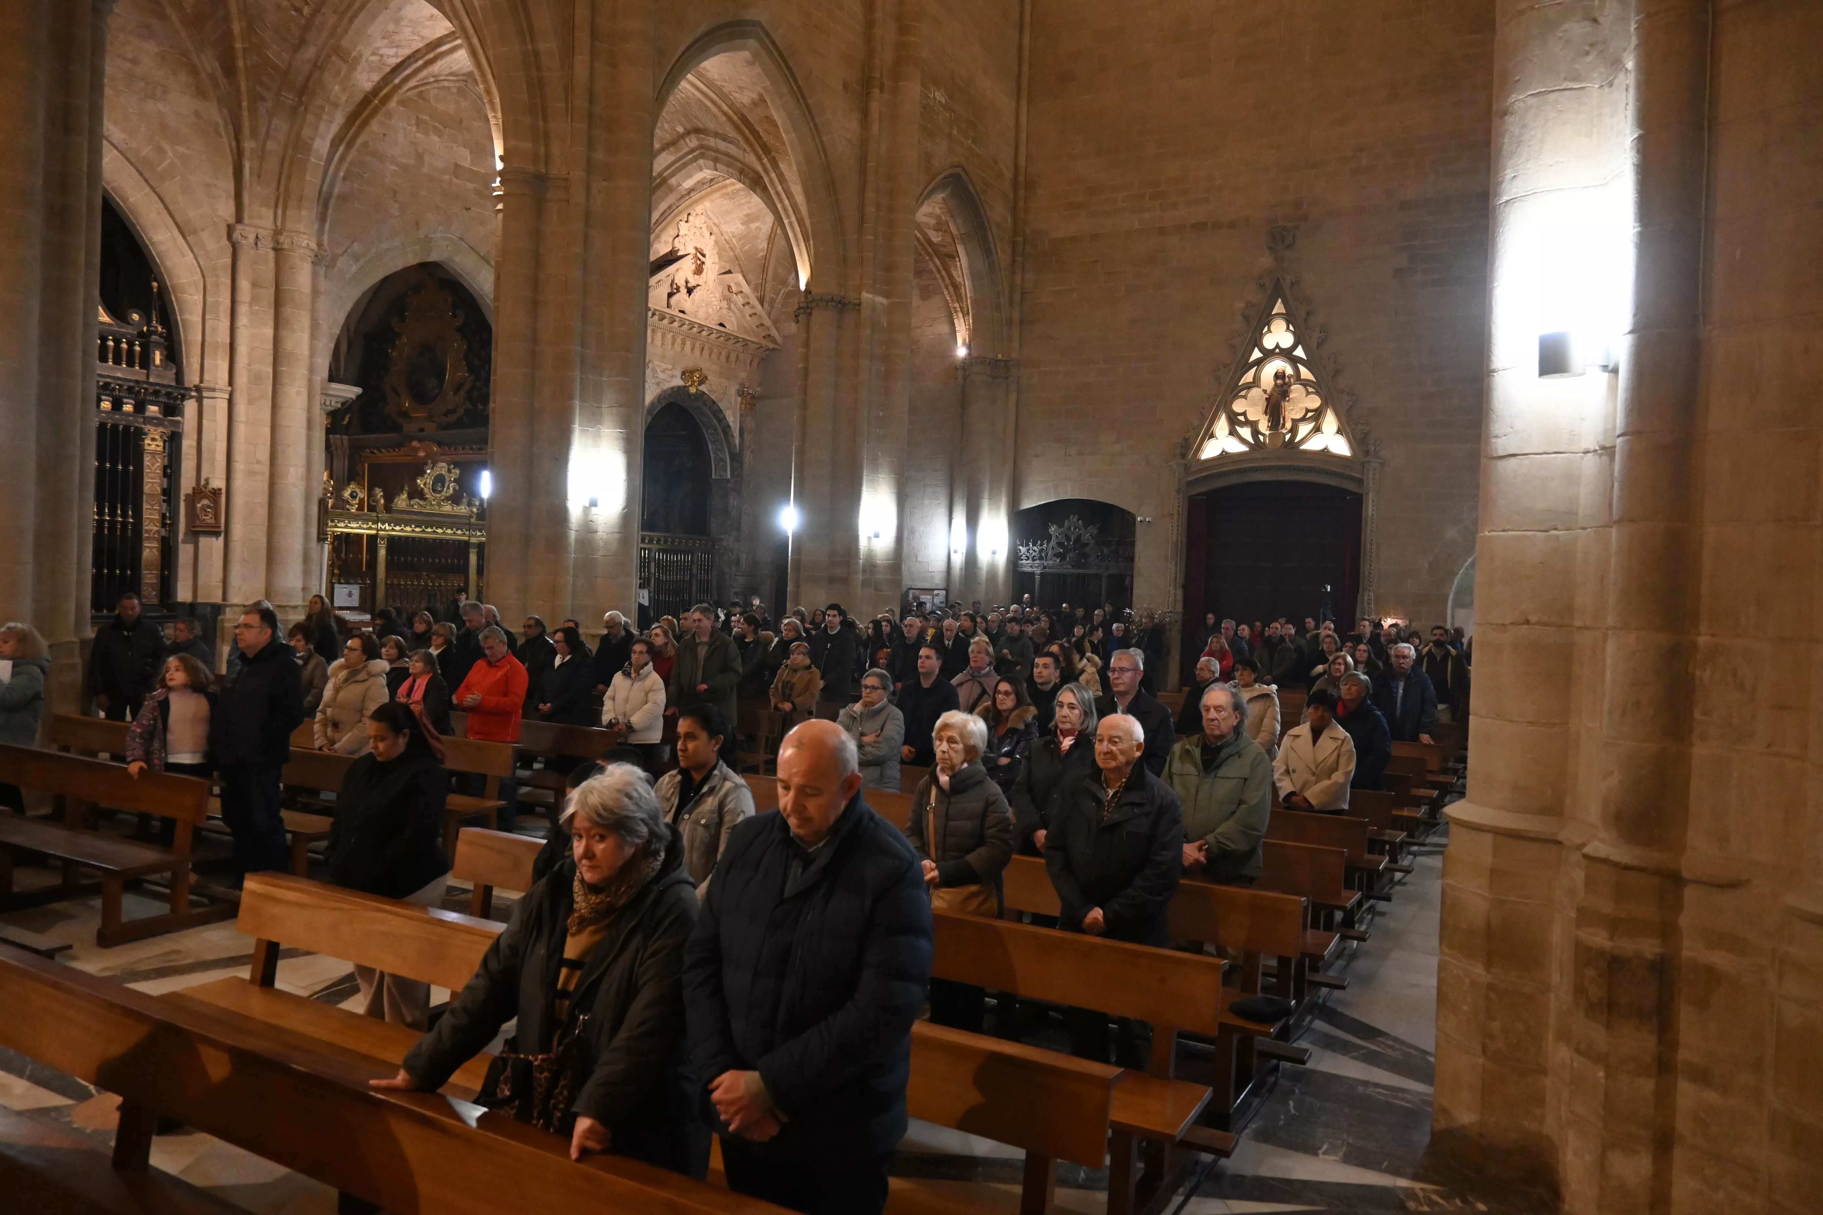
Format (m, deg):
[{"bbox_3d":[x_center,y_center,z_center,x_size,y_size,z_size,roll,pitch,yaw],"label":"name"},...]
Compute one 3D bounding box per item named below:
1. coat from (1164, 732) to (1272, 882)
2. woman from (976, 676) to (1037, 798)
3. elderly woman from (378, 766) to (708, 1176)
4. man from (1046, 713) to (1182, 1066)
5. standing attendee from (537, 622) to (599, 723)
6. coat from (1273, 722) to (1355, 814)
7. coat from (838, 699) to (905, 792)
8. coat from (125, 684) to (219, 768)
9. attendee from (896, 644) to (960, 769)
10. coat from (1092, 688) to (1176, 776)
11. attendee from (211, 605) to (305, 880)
[{"bbox_3d":[1.366,0.895,5.436,0.500,0.670,0.350,2,1,24],"label":"coat"},{"bbox_3d":[0.561,1.190,7.253,0.495,1.544,0.356,2,1,27],"label":"woman"},{"bbox_3d":[-0.827,1.200,3.001,0.629,1.570,0.610,2,1,27],"label":"elderly woman"},{"bbox_3d":[0.780,1.214,4.744,0.510,1.608,0.370,2,1,27],"label":"man"},{"bbox_3d":[-2.871,0.954,10.097,0.470,1.637,0.350,2,1,28],"label":"standing attendee"},{"bbox_3d":[2.447,0.956,7.376,0.505,0.549,0.366,2,0,22],"label":"coat"},{"bbox_3d":[-0.247,0.949,7.589,0.480,0.760,0.340,2,1,27],"label":"coat"},{"bbox_3d":[-4.750,0.809,7.832,0.520,0.580,0.320,2,1,-5],"label":"coat"},{"bbox_3d":[0.130,1.119,8.879,0.500,1.700,0.330,2,1,28],"label":"attendee"},{"bbox_3d":[1.233,0.901,6.896,0.540,0.850,0.360,2,1,27],"label":"coat"},{"bbox_3d":[-3.963,0.912,7.377,0.540,1.824,0.400,2,1,33],"label":"attendee"}]

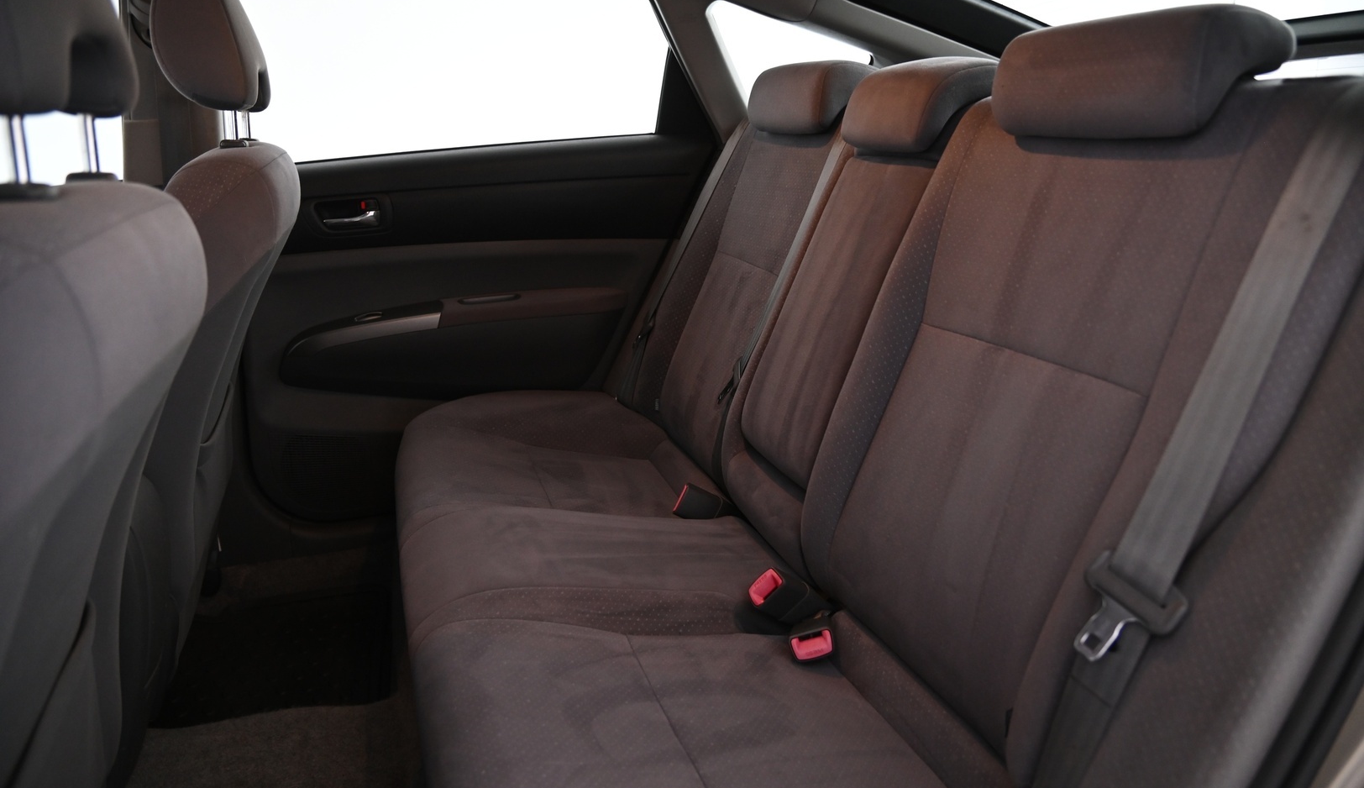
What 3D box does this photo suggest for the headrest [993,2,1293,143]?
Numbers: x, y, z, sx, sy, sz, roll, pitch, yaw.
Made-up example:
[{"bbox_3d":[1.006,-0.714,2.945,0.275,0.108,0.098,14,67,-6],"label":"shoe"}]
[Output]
[{"bbox_3d":[0.393,-0.278,0.805,0.120,0.115,0.245,5,14,-21],"label":"headrest"}]

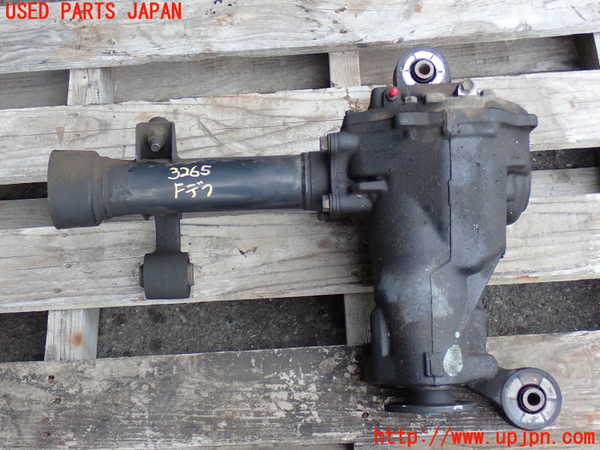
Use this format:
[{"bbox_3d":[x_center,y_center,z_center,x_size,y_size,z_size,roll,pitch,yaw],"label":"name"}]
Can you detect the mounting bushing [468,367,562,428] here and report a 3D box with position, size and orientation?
[{"bbox_3d":[0.225,0.186,0.988,0.092,0.050,0.063,-2,72,6],"label":"mounting bushing"}]

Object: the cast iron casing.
[{"bbox_3d":[0.147,0.013,1.038,0.228,0.190,0.332,-2,72,6],"label":"cast iron casing"}]

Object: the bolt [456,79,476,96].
[{"bbox_3d":[0.193,-0.159,1.080,0.021,0.016,0.019,-1,72,3],"label":"bolt"}]

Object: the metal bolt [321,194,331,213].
[{"bbox_3d":[0.029,-0.024,1.050,0.011,0.019,0.019,-2,72,6],"label":"metal bolt"}]

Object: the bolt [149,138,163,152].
[{"bbox_3d":[-0.172,-0.095,1.115,0.015,0.015,0.020,0,37,0],"label":"bolt"}]

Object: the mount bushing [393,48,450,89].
[{"bbox_3d":[0.148,-0.173,1.119,0.062,0.050,0.062,-2,72,6],"label":"mount bushing"}]

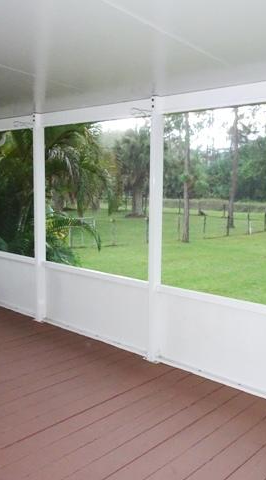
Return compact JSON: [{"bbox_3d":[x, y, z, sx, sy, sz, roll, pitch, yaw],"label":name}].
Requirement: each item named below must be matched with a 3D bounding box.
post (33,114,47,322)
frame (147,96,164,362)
[{"bbox_3d":[-0.951,-0.214,4.564,0.051,2.114,0.102,7,9,42],"label":"post"},{"bbox_3d":[0.181,-0.057,3.534,0.051,2.087,0.102,7,9,42],"label":"frame"}]

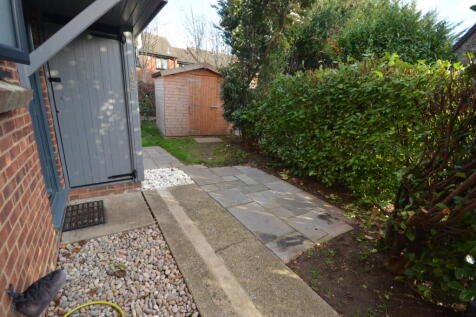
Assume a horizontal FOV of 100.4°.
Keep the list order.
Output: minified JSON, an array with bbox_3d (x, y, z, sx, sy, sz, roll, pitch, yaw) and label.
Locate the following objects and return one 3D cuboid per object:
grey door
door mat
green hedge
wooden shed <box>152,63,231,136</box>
[{"bbox_3d":[-1.912,-0.593,2.650,0.770,1.980,0.050,-7,19,-35],"label":"grey door"},{"bbox_3d":[-1.884,0.684,2.444,0.380,0.020,0.610,-7,19,-35],"label":"door mat"},{"bbox_3d":[1.559,-0.626,3.760,0.900,1.800,3.800,-7,19,-35],"label":"green hedge"},{"bbox_3d":[-1.495,-1.932,6.654,2.200,2.120,1.650,-5,18,-31],"label":"wooden shed"}]

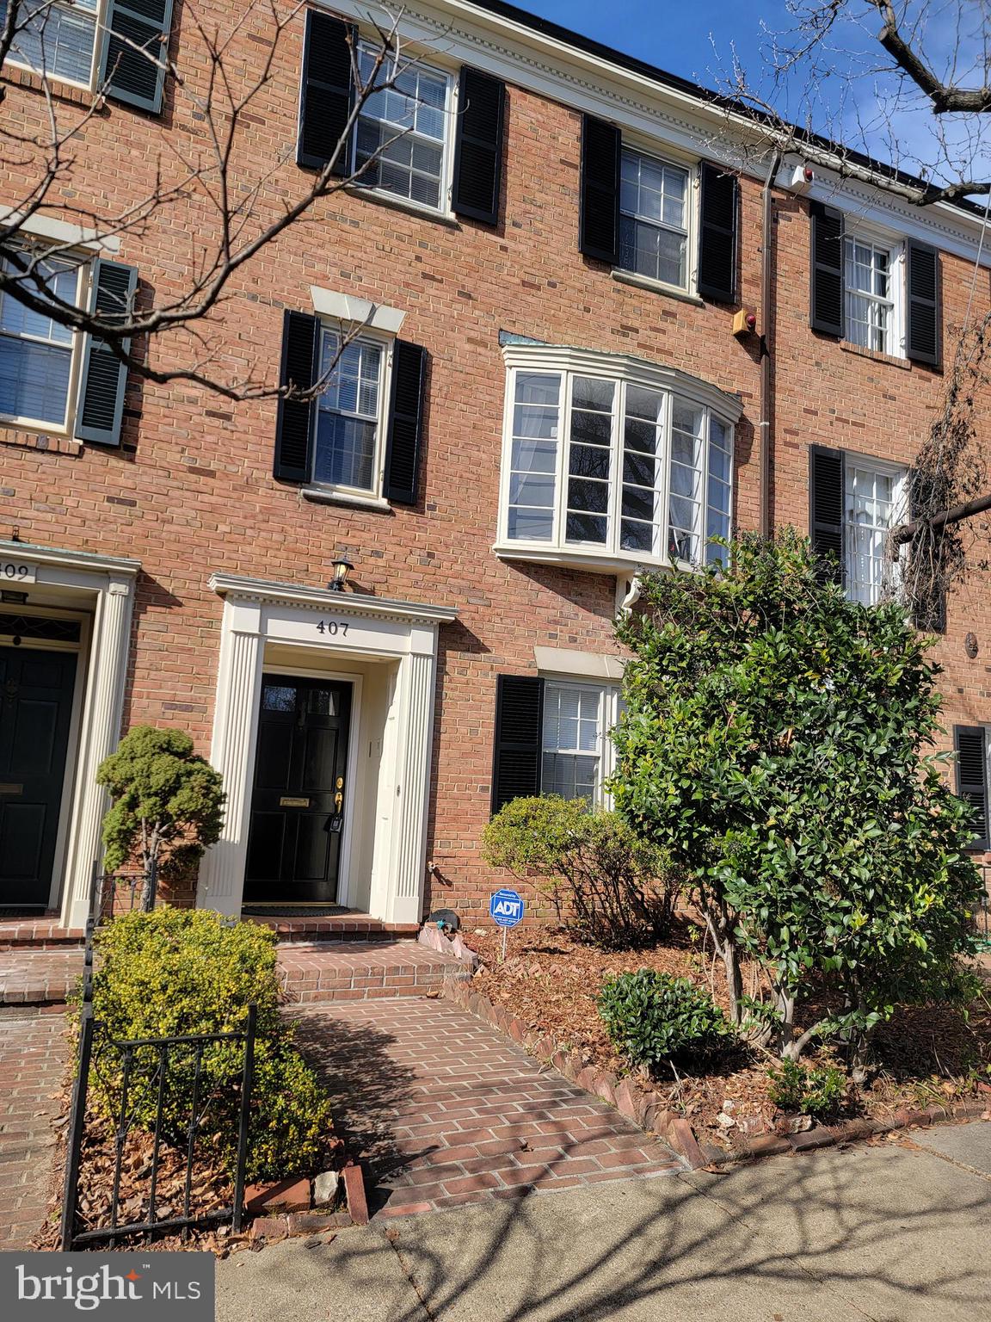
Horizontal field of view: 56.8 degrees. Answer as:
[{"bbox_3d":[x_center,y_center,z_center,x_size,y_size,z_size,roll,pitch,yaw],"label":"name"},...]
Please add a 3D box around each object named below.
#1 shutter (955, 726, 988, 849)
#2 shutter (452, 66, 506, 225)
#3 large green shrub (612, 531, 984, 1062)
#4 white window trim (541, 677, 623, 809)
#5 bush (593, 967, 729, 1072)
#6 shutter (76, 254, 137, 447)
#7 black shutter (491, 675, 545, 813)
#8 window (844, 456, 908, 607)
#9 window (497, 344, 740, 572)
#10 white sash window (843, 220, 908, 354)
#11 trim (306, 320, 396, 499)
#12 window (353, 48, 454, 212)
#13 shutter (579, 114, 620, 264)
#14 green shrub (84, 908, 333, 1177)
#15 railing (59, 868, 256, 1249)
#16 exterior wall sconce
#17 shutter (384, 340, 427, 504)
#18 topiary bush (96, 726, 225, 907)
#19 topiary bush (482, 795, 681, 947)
[{"bbox_3d":[5.383,1.423,10.356,0.492,1.354,0.040,7,-9,-23],"label":"shutter"},{"bbox_3d":[-0.149,-4.808,8.566,0.446,1.491,0.040,7,-9,-23],"label":"shutter"},{"bbox_3d":[1.726,0.699,5.439,1.978,3.071,1.978,7,-9,-23],"label":"large green shrub"},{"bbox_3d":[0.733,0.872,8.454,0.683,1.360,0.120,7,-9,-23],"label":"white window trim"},{"bbox_3d":[0.852,1.825,4.639,0.671,0.492,0.671,7,-9,-23],"label":"bush"},{"bbox_3d":[-2.863,-2.279,6.740,0.310,1.401,0.050,7,-9,-23],"label":"shutter"},{"bbox_3d":[0.182,0.768,7.758,0.451,1.302,0.050,7,-9,-23],"label":"black shutter"},{"bbox_3d":[4.069,-1.341,9.865,0.937,1.732,0.140,7,-9,-23],"label":"window"},{"bbox_3d":[1.325,-1.787,8.685,2.737,1.992,0.488,7,-9,-23],"label":"window"},{"bbox_3d":[4.212,-4.136,10.254,0.951,1.477,0.140,7,-9,-23],"label":"white sash window"},{"bbox_3d":[-1.211,-2.050,7.568,0.667,1.555,0.140,7,-9,-23],"label":"trim"},{"bbox_3d":[-0.815,-4.650,8.049,0.944,1.491,0.140,7,-9,-23],"label":"window"},{"bbox_3d":[1.006,-4.499,8.742,0.436,1.450,0.050,7,-9,-23],"label":"shutter"},{"bbox_3d":[-1.360,1.544,4.091,0.940,0.890,1.650,7,-9,-23],"label":"green shrub"},{"bbox_3d":[-1.686,1.537,4.312,0.515,0.820,3.280,7,-9,-23],"label":"railing"},{"bbox_3d":[-1.258,-0.704,7.516,0.191,0.357,0.280,7,-9,-23],"label":"exterior wall sconce"},{"bbox_3d":[-0.778,-2.088,7.976,0.290,1.431,0.040,7,-9,-23],"label":"shutter"},{"bbox_3d":[-2.277,1.187,6.172,0.812,1.484,0.800,7,-9,-23],"label":"topiary bush"},{"bbox_3d":[0.743,1.736,7.578,1.939,1.225,1.100,7,-9,-23],"label":"topiary bush"}]

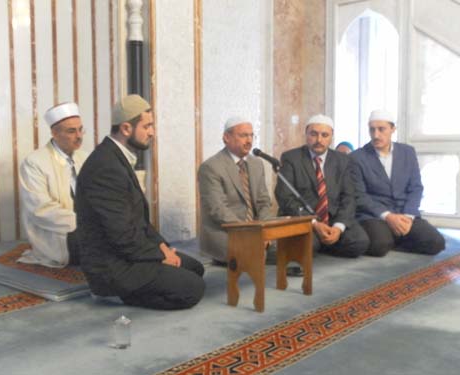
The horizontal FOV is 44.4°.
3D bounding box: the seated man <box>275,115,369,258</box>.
[{"bbox_3d":[0.610,-0.032,3.806,0.570,0.930,0.640,-1,4,-12],"label":"seated man"}]

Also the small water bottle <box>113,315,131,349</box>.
[{"bbox_3d":[-0.377,0.496,1.970,0.058,0.118,0.058,0,4,0],"label":"small water bottle"}]

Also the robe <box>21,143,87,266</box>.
[{"bbox_3d":[-1.050,0.079,3.493,0.500,0.750,0.520,3,5,38],"label":"robe"}]

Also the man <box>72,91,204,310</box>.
[{"bbox_3d":[-0.420,0.038,2.638,0.660,0.945,0.540,0,4,-6],"label":"man"}]

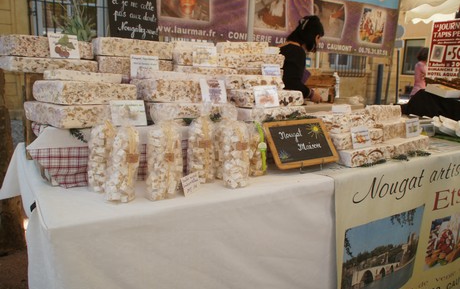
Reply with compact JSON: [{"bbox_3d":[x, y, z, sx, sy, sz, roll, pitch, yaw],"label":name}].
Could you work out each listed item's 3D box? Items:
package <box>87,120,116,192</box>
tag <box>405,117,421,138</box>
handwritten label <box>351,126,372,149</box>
[{"bbox_3d":[-0.411,0.033,1.103,0.087,0.221,0.057,-7,12,-37],"label":"package"},{"bbox_3d":[1.062,-0.096,2.000,0.140,0.104,0.005,-5,1,-31],"label":"tag"},{"bbox_3d":[0.573,-0.028,1.500,0.122,0.090,0.004,-6,-3,-33],"label":"handwritten label"}]

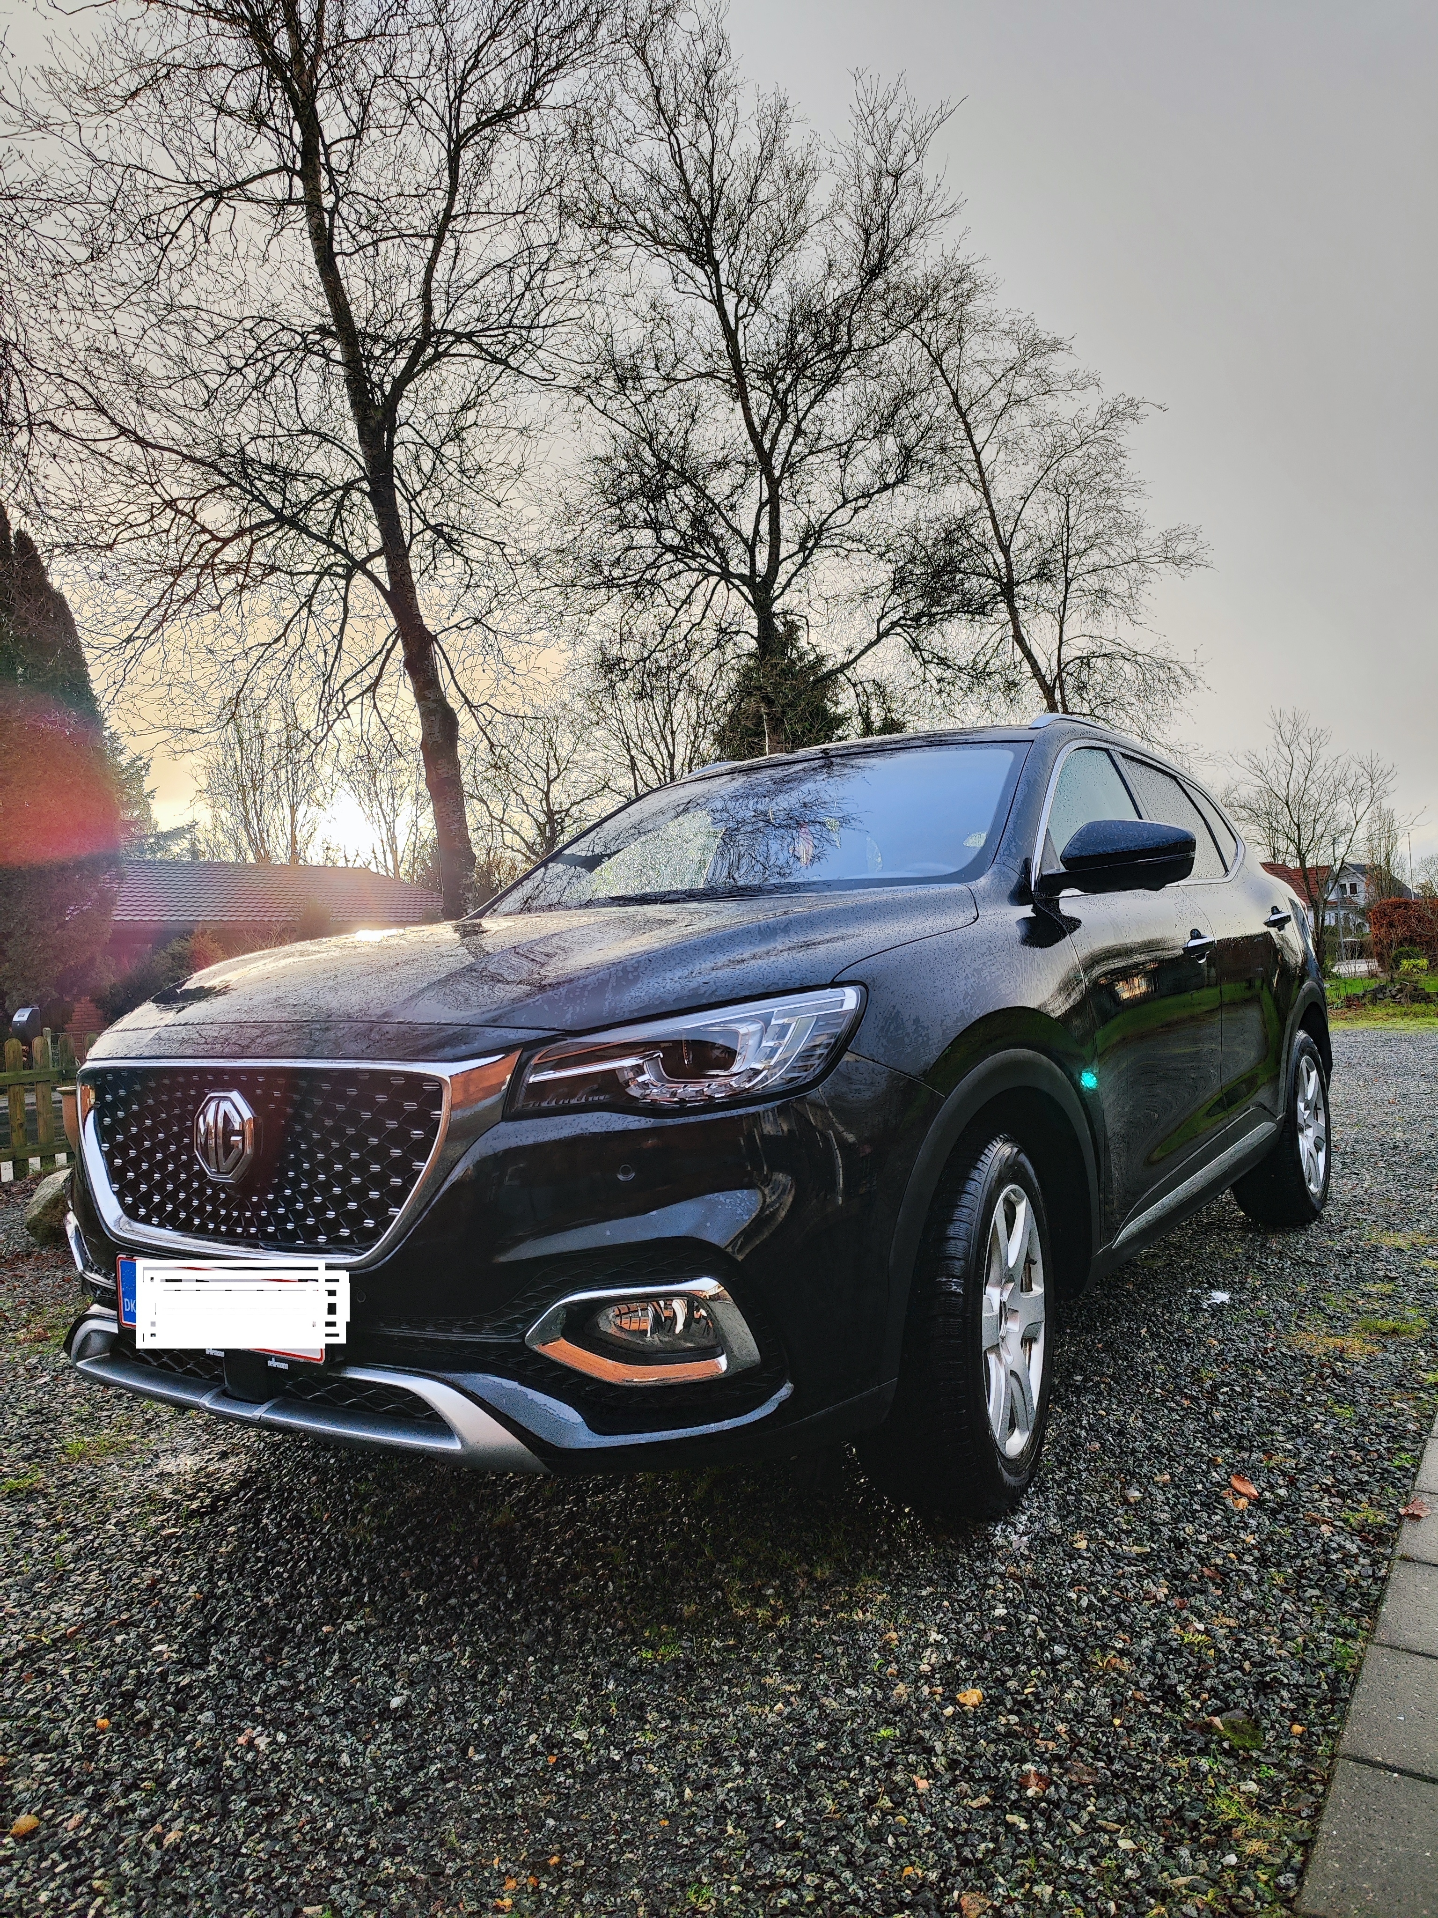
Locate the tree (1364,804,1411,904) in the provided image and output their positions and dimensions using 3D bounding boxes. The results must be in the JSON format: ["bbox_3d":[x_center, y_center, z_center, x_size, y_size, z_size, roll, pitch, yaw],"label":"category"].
[{"bbox_3d":[30.186,-3.482,60.000,2.200,7.020,2.200,-4,-1,0],"label":"tree"}]

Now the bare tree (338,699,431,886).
[{"bbox_3d":[-10.932,-3.099,44.000,3.300,10.880,3.300,-4,-1,0],"label":"bare tree"}]

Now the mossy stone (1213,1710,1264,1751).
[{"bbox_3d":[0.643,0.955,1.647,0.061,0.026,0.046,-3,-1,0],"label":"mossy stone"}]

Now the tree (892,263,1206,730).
[{"bbox_3d":[5.359,-5.028,21.000,5.100,11.900,5.100,-4,-1,0],"label":"tree"}]

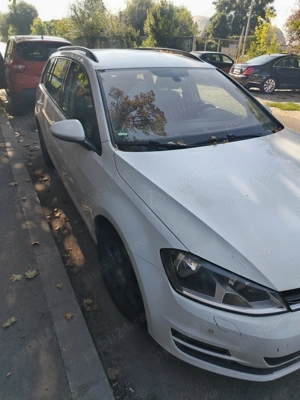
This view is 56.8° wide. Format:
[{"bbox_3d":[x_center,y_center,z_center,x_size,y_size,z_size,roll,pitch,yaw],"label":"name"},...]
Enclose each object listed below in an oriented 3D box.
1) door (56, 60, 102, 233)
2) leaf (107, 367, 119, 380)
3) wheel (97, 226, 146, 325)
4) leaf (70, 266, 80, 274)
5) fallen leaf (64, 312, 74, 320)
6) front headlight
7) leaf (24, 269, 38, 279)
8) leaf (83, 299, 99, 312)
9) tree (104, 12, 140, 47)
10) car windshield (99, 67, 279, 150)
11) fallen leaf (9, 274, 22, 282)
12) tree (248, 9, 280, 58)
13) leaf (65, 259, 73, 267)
[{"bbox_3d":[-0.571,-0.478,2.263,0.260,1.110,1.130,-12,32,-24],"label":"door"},{"bbox_3d":[-0.200,0.934,1.500,0.067,0.012,0.058,15,31,21],"label":"leaf"},{"bbox_3d":[-0.118,0.451,1.740,0.210,0.630,0.630,-17,35,-31],"label":"wheel"},{"bbox_3d":[-0.572,0.541,2.127,0.080,0.020,0.080,-13,33,-24],"label":"leaf"},{"bbox_3d":[-0.480,0.690,1.649,0.060,0.018,0.060,-13,33,-24],"label":"fallen leaf"},{"bbox_3d":[0.307,0.341,1.177,0.560,0.210,0.240,7,29,8],"label":"front headlight"},{"bbox_3d":[-0.852,0.525,1.979,0.090,0.015,0.080,12,30,16],"label":"leaf"},{"bbox_3d":[-0.407,0.714,1.878,0.120,0.020,0.072,24,36,33],"label":"leaf"},{"bbox_3d":[-2.122,-12.067,20.637,2.800,3.400,2.800,-1,30,-5],"label":"tree"},{"bbox_3d":[0.298,-0.757,2.128,1.400,0.110,0.920,-13,61,-24],"label":"car windshield"},{"bbox_3d":[-0.943,0.540,1.946,0.088,0.015,0.070,20,34,28],"label":"fallen leaf"},{"bbox_3d":[5.944,-8.218,14.871,1.950,3.400,1.950,11,30,16],"label":"tree"},{"bbox_3d":[-0.642,0.498,2.197,0.070,0.020,0.080,-13,33,-24],"label":"leaf"}]

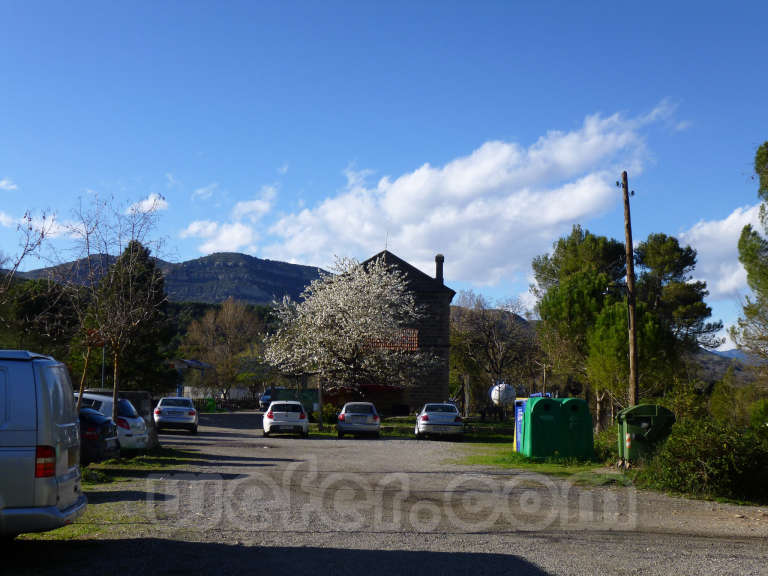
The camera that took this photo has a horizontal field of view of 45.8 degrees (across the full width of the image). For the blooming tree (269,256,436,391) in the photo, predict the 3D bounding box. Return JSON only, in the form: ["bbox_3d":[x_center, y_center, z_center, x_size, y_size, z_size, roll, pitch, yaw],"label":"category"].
[{"bbox_3d":[-1.952,2.768,53.000,9.900,9.100,9.200,1,-7,0],"label":"blooming tree"}]

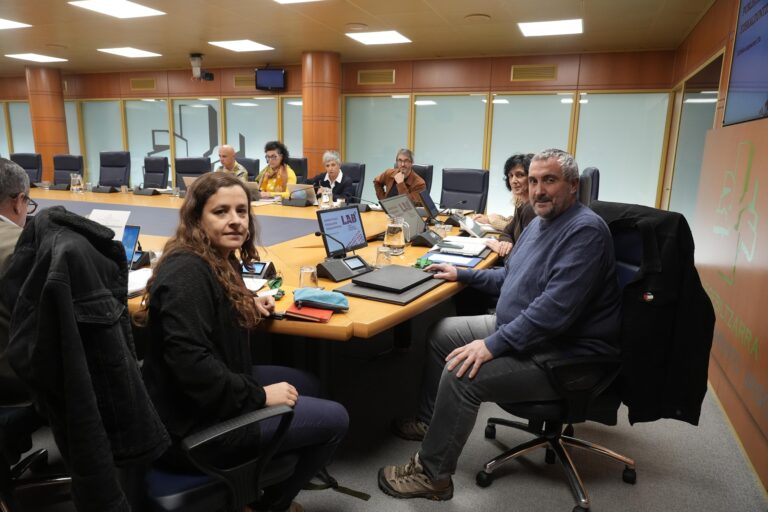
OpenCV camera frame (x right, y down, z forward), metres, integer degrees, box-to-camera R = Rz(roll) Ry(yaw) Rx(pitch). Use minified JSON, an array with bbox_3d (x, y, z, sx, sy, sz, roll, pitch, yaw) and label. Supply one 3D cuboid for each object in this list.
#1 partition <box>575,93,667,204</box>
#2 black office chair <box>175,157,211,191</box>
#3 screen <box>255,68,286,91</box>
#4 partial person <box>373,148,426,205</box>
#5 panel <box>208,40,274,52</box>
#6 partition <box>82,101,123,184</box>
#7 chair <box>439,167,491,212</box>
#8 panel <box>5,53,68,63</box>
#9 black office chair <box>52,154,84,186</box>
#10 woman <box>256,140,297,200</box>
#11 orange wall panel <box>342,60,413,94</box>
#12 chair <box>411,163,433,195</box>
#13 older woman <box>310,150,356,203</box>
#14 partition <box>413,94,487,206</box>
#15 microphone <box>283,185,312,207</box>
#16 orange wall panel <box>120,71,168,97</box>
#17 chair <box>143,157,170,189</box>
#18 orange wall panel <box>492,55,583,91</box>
[{"bbox_3d":[2.930,-1.035,6.545,1.070,2.040,0.050,6,12,20],"label":"partition"},{"bbox_3d":[-2.444,-0.620,6.272,0.640,1.150,0.660,5,12,17],"label":"black office chair"},{"bbox_3d":[-1.738,-2.688,7.805,0.460,0.310,0.080,3,17,9],"label":"screen"},{"bbox_3d":[0.174,-0.423,5.336,0.560,1.370,0.750,3,12,9],"label":"partial person"},{"bbox_3d":[-1.863,-2.784,6.746,0.600,0.050,0.600,6,12,21],"label":"panel"},{"bbox_3d":[-5.148,-1.852,9.518,1.052,2.030,0.060,6,13,21],"label":"partition"},{"bbox_3d":[0.728,-0.313,5.250,0.600,1.110,0.640,6,12,23],"label":"chair"},{"bbox_3d":[-5.303,-3.036,7.824,0.600,0.040,0.600,6,12,20],"label":"panel"},{"bbox_3d":[-4.478,-0.836,7.050,0.640,1.150,0.660,6,13,19],"label":"black office chair"},{"bbox_3d":[-1.221,-0.604,5.802,0.500,1.360,0.720,6,12,21],"label":"woman"},{"bbox_3d":[-0.114,-2.536,7.348,1.102,0.430,0.050,6,13,21],"label":"orange wall panel"},{"bbox_3d":[0.231,-0.381,5.459,0.640,1.150,0.660,8,14,29],"label":"chair"},{"bbox_3d":[-0.598,-0.484,5.682,0.520,1.310,0.720,3,12,6],"label":"older woman"},{"bbox_3d":[0.909,-1.319,7.513,1.100,2.010,0.070,6,12,21],"label":"partition"},{"bbox_3d":[-0.815,-0.592,5.066,0.250,0.160,0.340,6,12,21],"label":"microphone"},{"bbox_3d":[-4.320,-3.086,9.253,1.140,0.465,0.050,6,12,21],"label":"orange wall panel"},{"bbox_3d":[-3.303,-0.763,7.053,0.620,1.170,0.660,7,13,25],"label":"chair"},{"bbox_3d":[1.946,-2.372,6.662,1.110,0.430,0.040,6,12,20],"label":"orange wall panel"}]

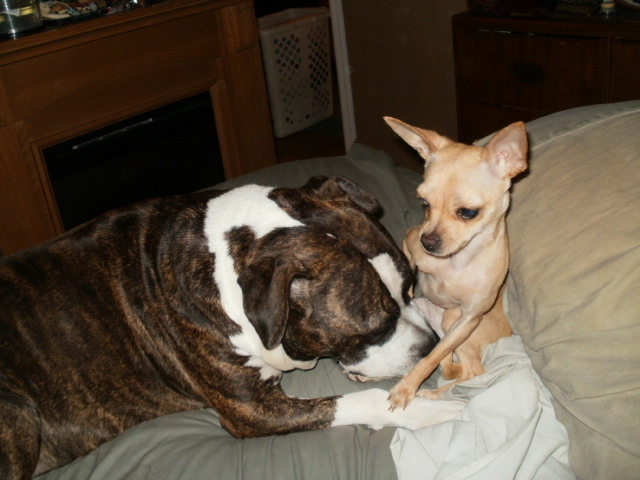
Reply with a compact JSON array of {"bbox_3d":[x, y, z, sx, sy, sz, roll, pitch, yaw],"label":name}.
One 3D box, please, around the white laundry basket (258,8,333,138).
[{"bbox_3d":[-0.206,-0.907,3.608,0.346,0.550,0.522,19,36,42],"label":"white laundry basket"}]

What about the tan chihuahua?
[{"bbox_3d":[0.164,0.007,0.823,0.175,0.335,0.225,7,30,27],"label":"tan chihuahua"}]

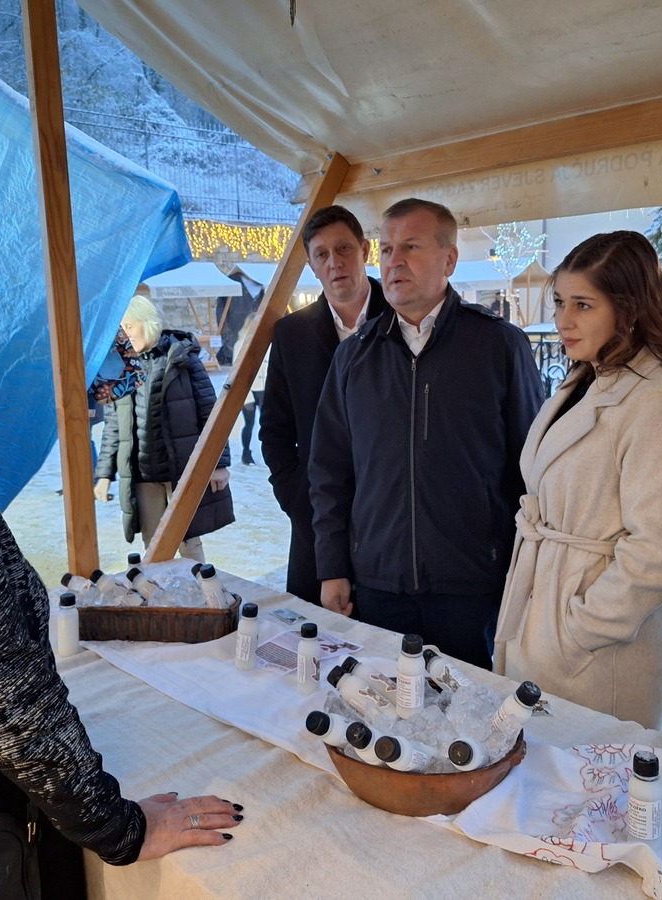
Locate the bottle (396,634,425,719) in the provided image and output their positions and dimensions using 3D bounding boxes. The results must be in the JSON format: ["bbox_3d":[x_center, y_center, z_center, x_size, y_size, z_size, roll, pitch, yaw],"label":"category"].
[{"bbox_3d":[0.118,0.332,1.177,0.041,0.124,0.041,1,10,6],"label":"bottle"}]

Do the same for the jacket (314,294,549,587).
[{"bbox_3d":[0.227,-0.023,1.960,0.570,0.750,0.300,2,10,20],"label":"jacket"}]

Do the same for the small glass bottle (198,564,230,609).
[{"bbox_3d":[-0.247,0.306,1.702,0.041,0.124,0.041,-18,16,-11],"label":"small glass bottle"}]

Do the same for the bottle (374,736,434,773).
[{"bbox_3d":[0.112,0.413,1.056,0.127,0.042,0.042,35,0,-34],"label":"bottle"}]

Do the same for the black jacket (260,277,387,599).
[{"bbox_3d":[0.064,0.007,2.270,0.540,0.990,0.320,1,10,15],"label":"black jacket"}]

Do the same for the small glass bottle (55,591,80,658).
[{"bbox_3d":[-0.557,0.367,1.675,0.042,0.127,0.042,-1,10,0],"label":"small glass bottle"}]

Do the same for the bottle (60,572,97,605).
[{"bbox_3d":[-0.535,0.308,1.766,0.124,0.041,0.041,23,-16,-3],"label":"bottle"}]

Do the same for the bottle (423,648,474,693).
[{"bbox_3d":[0.190,0.368,1.295,0.124,0.041,0.041,36,-9,44],"label":"bottle"}]

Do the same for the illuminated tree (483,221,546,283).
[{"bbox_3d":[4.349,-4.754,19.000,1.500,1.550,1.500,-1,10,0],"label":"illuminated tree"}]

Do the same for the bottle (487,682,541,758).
[{"bbox_3d":[0.244,0.372,1.092,0.041,0.124,0.041,33,19,21],"label":"bottle"}]

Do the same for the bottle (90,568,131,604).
[{"bbox_3d":[-0.491,0.317,1.836,0.127,0.042,0.042,32,0,-14],"label":"bottle"}]

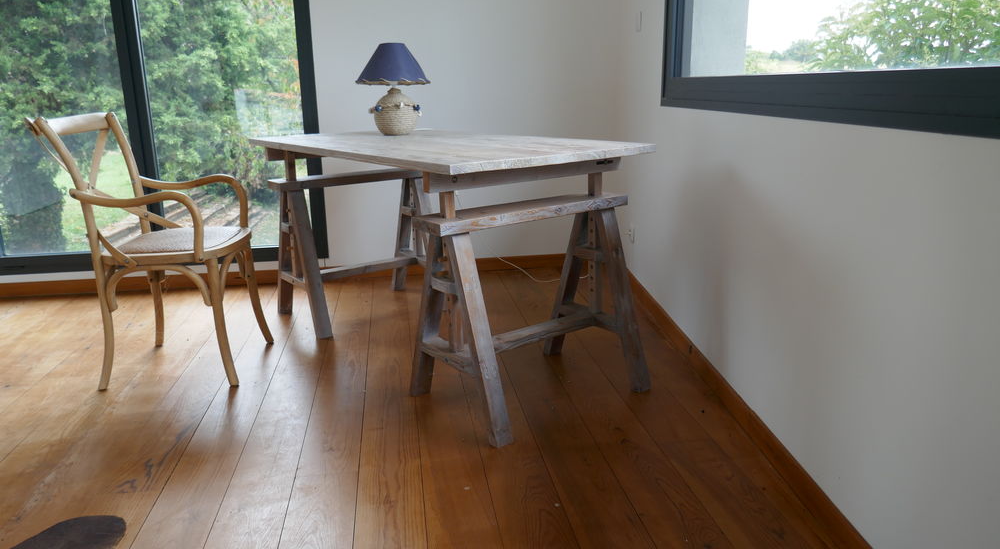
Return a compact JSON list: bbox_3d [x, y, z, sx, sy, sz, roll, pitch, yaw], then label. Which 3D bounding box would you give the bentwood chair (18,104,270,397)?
[{"bbox_3d":[-1.181,-0.104,2.405,0.581,0.893,0.504,-1,15,-1],"label":"bentwood chair"}]

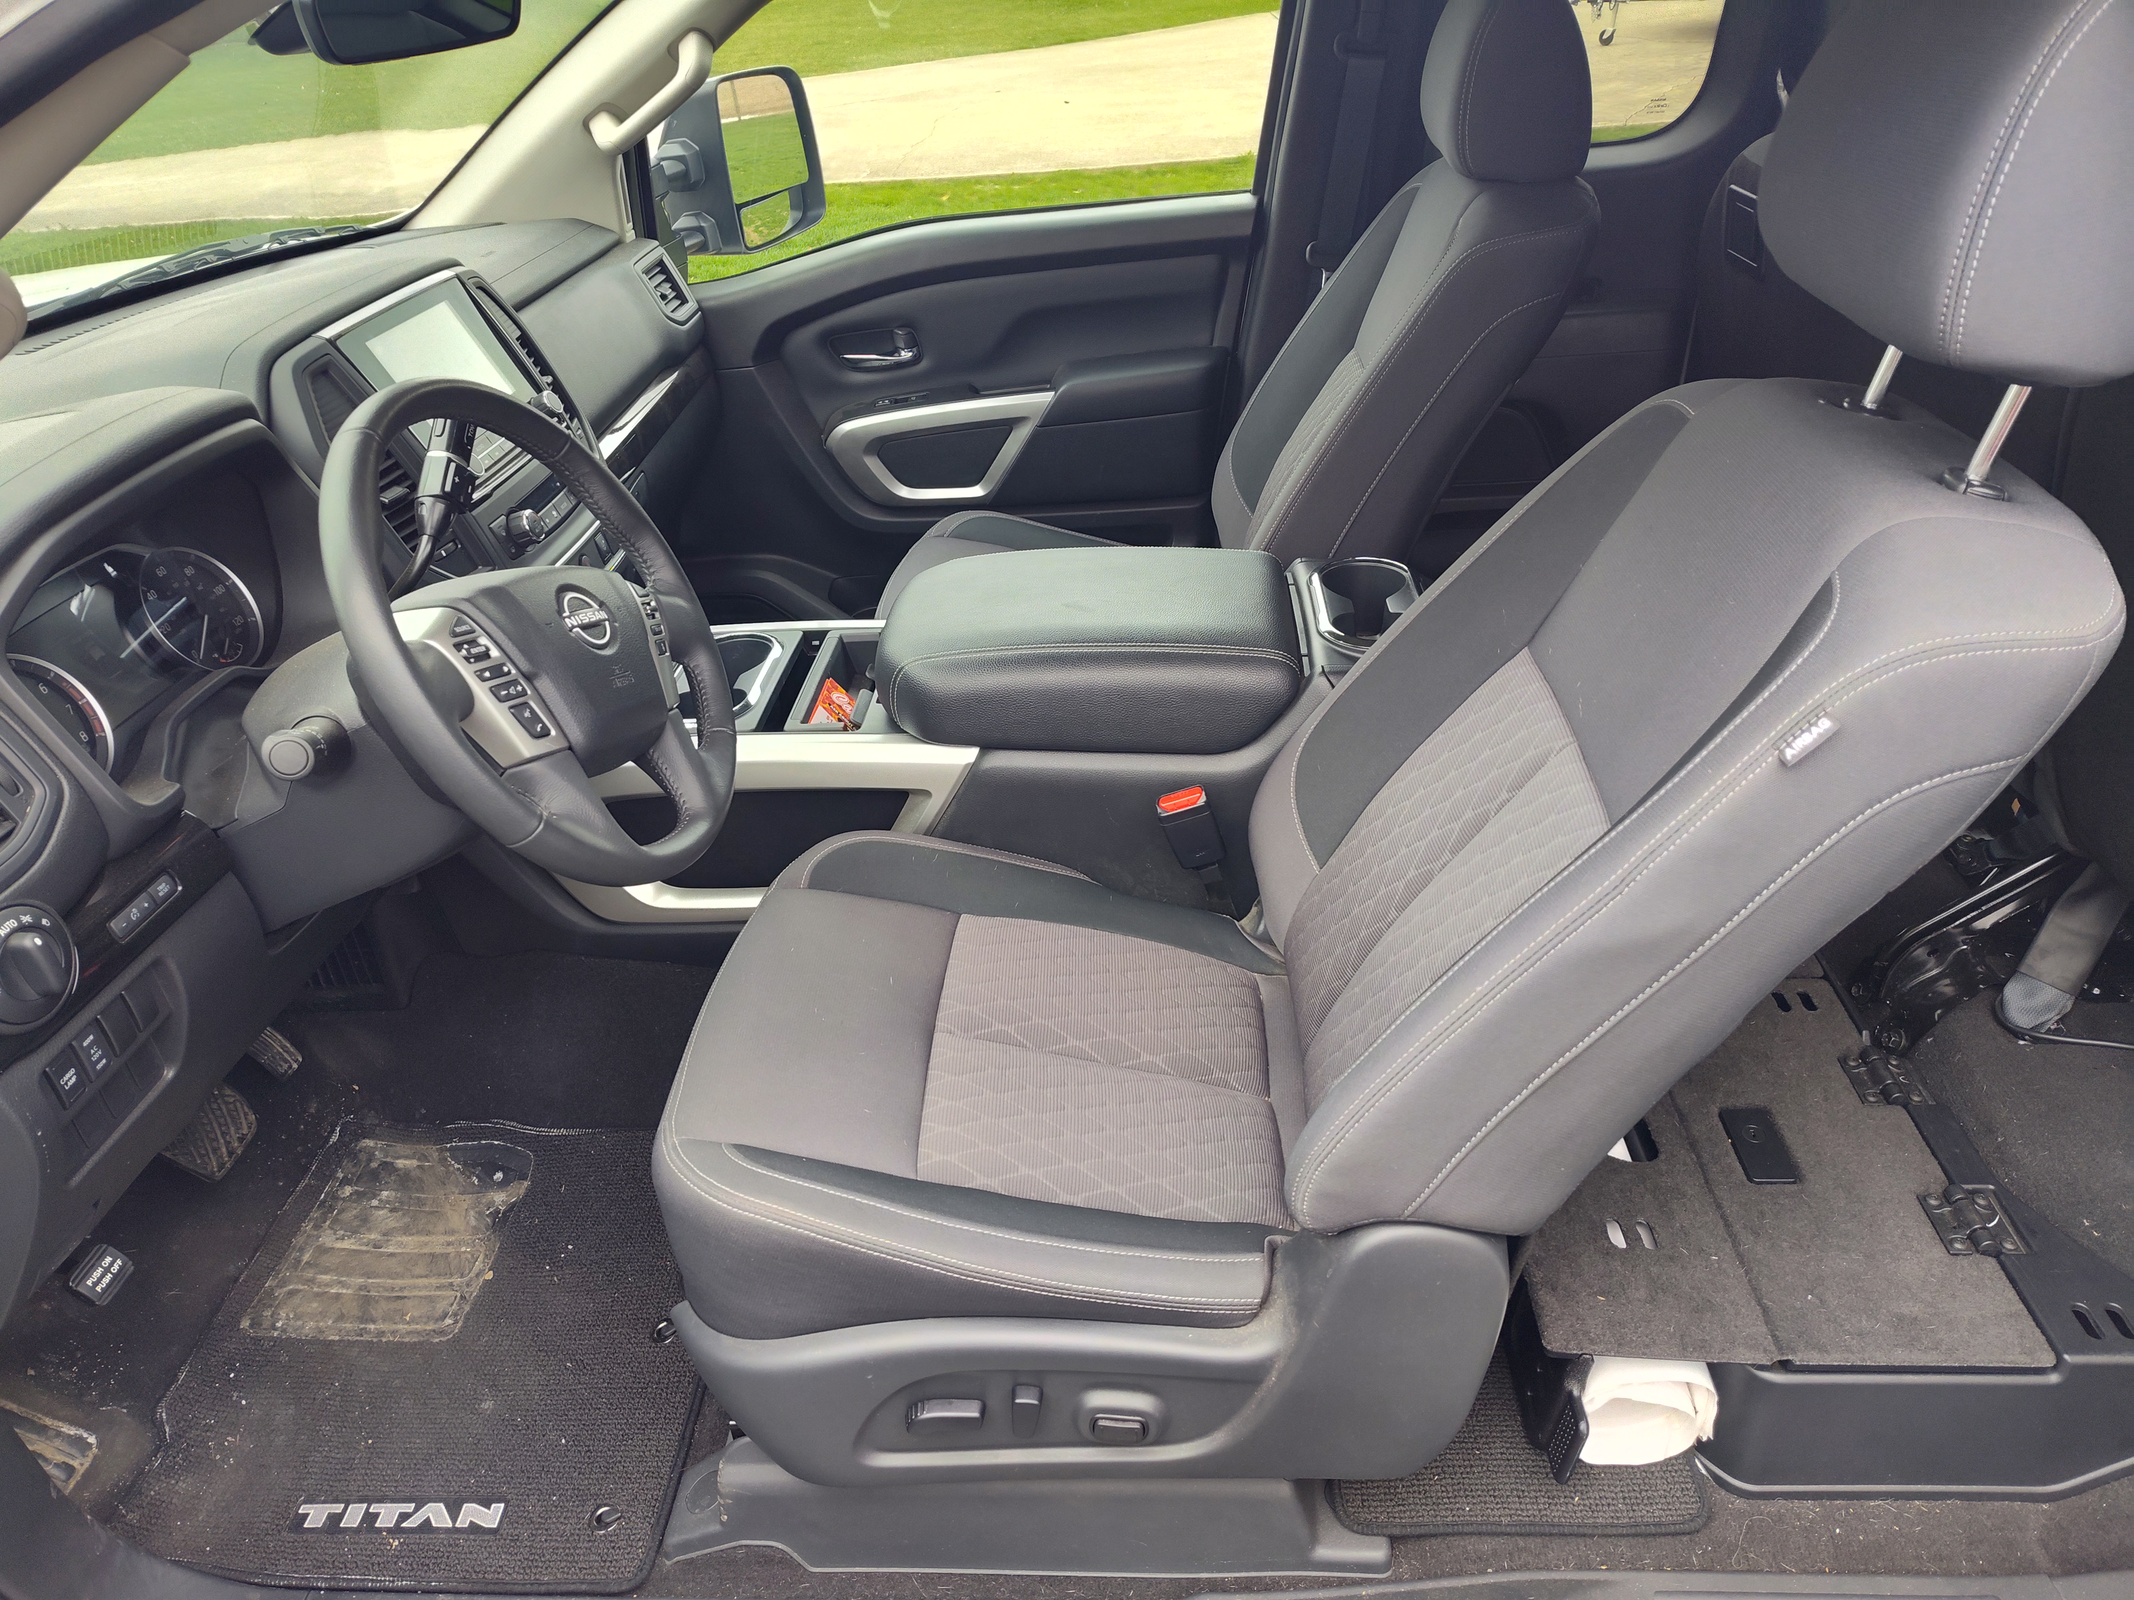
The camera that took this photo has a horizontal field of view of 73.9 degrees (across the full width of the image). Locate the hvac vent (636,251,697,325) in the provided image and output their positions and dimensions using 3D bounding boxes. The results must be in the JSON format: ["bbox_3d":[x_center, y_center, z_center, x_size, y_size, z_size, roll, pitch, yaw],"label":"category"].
[{"bbox_3d":[-0.555,-0.702,1.937,0.040,0.090,0.105,-22,29,16],"label":"hvac vent"}]

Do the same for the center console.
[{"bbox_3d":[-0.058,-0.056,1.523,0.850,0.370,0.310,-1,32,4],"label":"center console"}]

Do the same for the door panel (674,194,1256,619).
[{"bbox_3d":[-0.189,-0.538,2.126,0.920,0.650,0.140,-1,32,4],"label":"door panel"}]

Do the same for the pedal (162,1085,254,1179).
[{"bbox_3d":[-0.805,0.306,1.320,0.030,0.066,0.098,-38,23,24],"label":"pedal"}]

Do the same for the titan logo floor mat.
[{"bbox_3d":[-0.560,0.487,1.329,0.500,0.025,0.510,-1,32,4],"label":"titan logo floor mat"}]

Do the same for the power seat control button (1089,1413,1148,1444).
[{"bbox_3d":[0.036,0.449,1.012,0.041,0.024,0.012,-1,32,4],"label":"power seat control button"}]

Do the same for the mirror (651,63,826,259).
[{"bbox_3d":[-0.512,-1.022,2.276,0.160,0.270,0.290,9,34,19],"label":"mirror"}]

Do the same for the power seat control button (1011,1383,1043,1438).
[{"bbox_3d":[-0.029,0.436,1.005,0.021,0.046,0.016,-1,32,4],"label":"power seat control button"}]

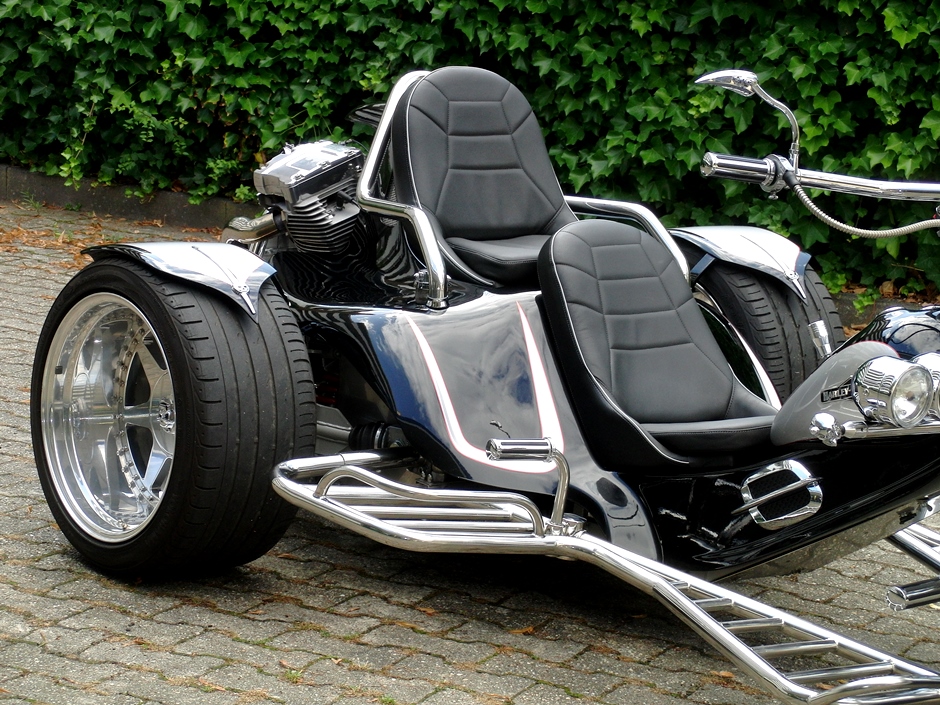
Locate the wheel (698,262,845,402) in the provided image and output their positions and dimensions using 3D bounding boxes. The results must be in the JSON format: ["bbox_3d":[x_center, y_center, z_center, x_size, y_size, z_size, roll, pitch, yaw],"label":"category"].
[{"bbox_3d":[0.580,0.037,6.290,0.294,0.661,0.661,-4,15,-39],"label":"wheel"}]

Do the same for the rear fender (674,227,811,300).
[{"bbox_3d":[0.636,-0.242,6.196,0.310,0.140,0.475,-4,15,-39],"label":"rear fender"}]

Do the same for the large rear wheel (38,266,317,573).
[{"bbox_3d":[-0.605,0.123,5.319,0.294,0.661,0.661,-4,15,-39],"label":"large rear wheel"}]

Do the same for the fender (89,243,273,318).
[{"bbox_3d":[-0.549,-0.155,5.226,0.310,0.140,0.475,-4,15,-39],"label":"fender"}]

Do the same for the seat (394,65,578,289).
[{"bbox_3d":[0.079,-0.360,5.653,0.450,0.465,0.500,-4,15,-39],"label":"seat"}]

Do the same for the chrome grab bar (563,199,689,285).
[{"bbox_3d":[0.352,-0.258,5.889,0.120,0.193,0.400,-3,14,-40],"label":"chrome grab bar"}]

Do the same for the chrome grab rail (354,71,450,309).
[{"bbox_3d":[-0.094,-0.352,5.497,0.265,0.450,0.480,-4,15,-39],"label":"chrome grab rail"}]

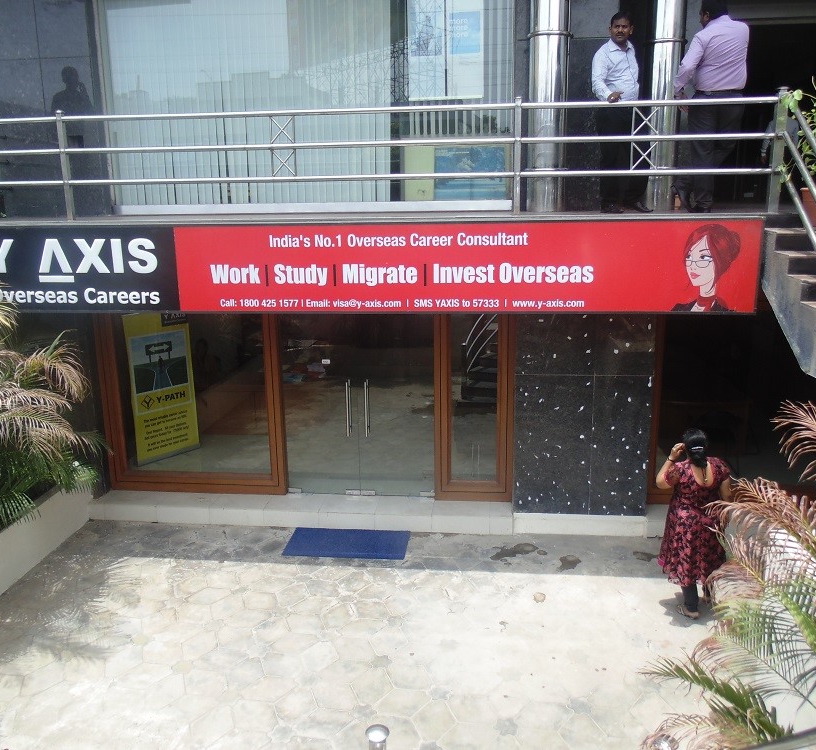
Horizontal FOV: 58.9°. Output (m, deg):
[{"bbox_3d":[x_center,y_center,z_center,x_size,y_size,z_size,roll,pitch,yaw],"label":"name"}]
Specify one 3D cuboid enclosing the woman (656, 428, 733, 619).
[{"bbox_3d":[2.295,1.196,5.873,0.570,1.540,0.420,2,12,11],"label":"woman"}]

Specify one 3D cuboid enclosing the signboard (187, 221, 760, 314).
[{"bbox_3d":[0.428,-0.940,6.333,5.080,0.806,0.120,1,12,6],"label":"signboard"}]

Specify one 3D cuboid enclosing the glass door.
[{"bbox_3d":[-0.546,0.317,7.895,1.690,2.150,0.070,1,12,6],"label":"glass door"}]

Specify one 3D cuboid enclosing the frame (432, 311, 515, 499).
[{"bbox_3d":[0.710,0.305,7.716,0.840,2.220,0.100,1,12,6],"label":"frame"}]

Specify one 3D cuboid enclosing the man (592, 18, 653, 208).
[{"bbox_3d":[1.843,-2.253,6.263,0.500,1.660,0.400,-5,12,-18],"label":"man"}]

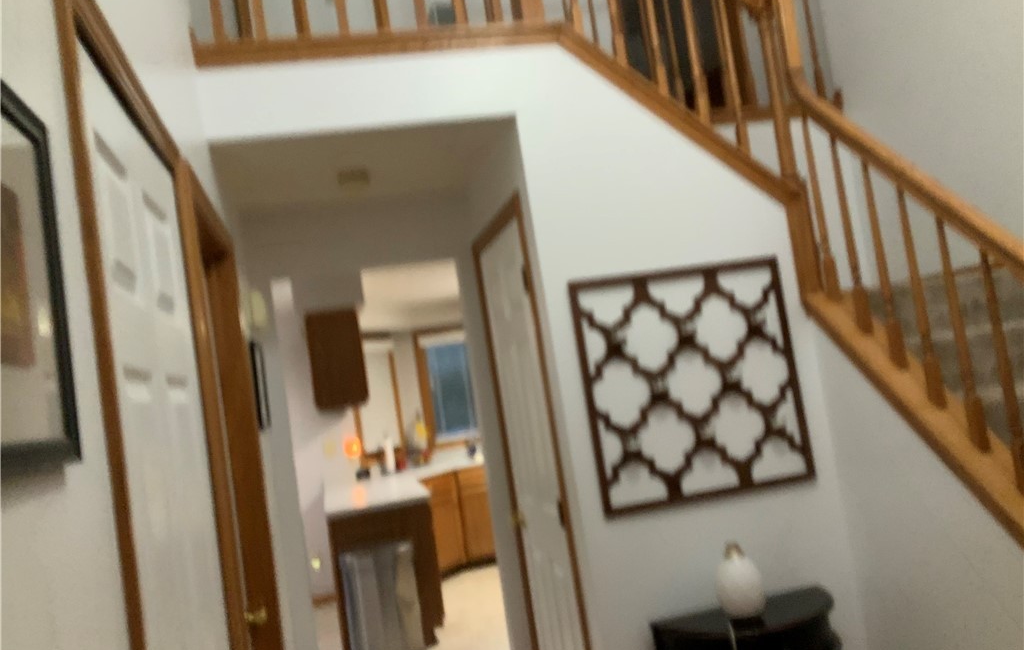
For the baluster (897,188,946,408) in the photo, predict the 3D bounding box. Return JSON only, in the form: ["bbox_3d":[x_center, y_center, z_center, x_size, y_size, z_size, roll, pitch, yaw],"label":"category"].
[{"bbox_3d":[1.161,-0.089,2.442,0.033,0.645,0.033,-8,-5,-13],"label":"baluster"}]

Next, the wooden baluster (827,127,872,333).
[{"bbox_3d":[1.068,-0.303,2.719,0.033,0.655,0.033,-8,-5,-13],"label":"wooden baluster"}]

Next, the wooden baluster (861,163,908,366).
[{"bbox_3d":[1.115,-0.191,2.581,0.033,0.645,0.033,-8,-5,-13],"label":"wooden baluster"}]

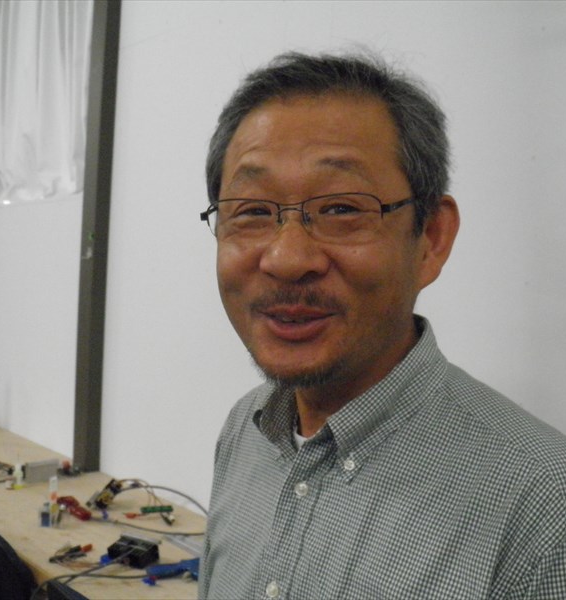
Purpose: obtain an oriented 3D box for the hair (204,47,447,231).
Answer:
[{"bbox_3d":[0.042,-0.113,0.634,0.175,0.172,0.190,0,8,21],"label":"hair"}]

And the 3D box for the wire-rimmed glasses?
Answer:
[{"bbox_3d":[0.030,-0.061,0.594,0.140,0.043,0.143,0,8,21],"label":"wire-rimmed glasses"}]

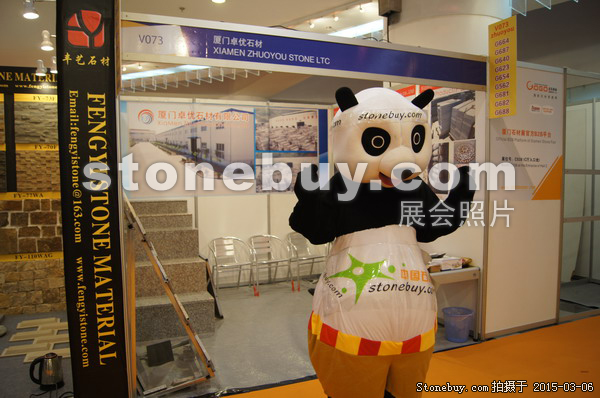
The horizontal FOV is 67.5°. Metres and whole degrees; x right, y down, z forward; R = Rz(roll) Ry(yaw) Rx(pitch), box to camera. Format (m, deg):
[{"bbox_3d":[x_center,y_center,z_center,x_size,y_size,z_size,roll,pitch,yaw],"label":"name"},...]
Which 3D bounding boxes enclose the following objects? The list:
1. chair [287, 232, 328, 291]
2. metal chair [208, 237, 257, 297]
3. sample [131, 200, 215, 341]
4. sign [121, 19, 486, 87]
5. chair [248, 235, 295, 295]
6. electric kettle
[{"bbox_3d":[0.084,0.835,6.196,0.540,0.710,0.560,-2,3,-23],"label":"chair"},{"bbox_3d":[-0.891,0.863,5.783,0.540,0.710,0.560,-2,3,-23],"label":"metal chair"},{"bbox_3d":[-1.520,0.657,4.931,0.790,1.210,1.760,-2,3,-23],"label":"sample"},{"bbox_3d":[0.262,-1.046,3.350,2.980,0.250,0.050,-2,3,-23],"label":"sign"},{"bbox_3d":[-0.404,0.849,5.989,0.540,0.710,0.560,-2,3,-23],"label":"chair"},{"bbox_3d":[-1.792,1.224,3.190,0.225,0.235,0.160,-2,3,-29],"label":"electric kettle"}]

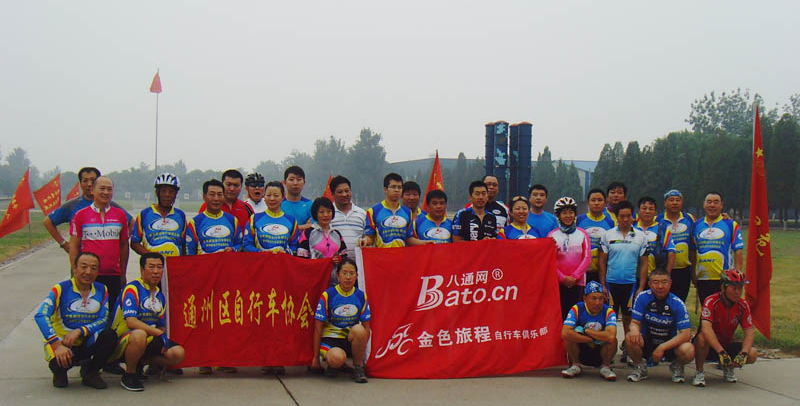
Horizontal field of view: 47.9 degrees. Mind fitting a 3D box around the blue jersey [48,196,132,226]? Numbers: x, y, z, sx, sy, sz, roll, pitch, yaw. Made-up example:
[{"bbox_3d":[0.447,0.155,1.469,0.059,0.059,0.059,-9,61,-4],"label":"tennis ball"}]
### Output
[{"bbox_3d":[-2.781,0.238,8.100,0.740,0.620,0.300,1,0,-14],"label":"blue jersey"}]

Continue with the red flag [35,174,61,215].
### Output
[{"bbox_3d":[-13.689,-0.330,35.000,1.050,1.500,0.250,1,0,-21],"label":"red flag"}]

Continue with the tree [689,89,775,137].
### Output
[{"bbox_3d":[34.941,-4.238,95.000,9.300,14.200,8.500,1,0,20],"label":"tree"}]

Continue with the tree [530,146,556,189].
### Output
[{"bbox_3d":[12.350,-1.720,78.013,2.500,6.510,2.500,1,0,0],"label":"tree"}]

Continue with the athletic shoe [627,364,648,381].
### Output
[{"bbox_3d":[2.223,1.580,8.400,0.110,0.130,0.280,1,0,38],"label":"athletic shoe"}]

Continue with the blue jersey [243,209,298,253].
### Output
[{"bbox_3d":[-1.197,0.354,8.300,0.490,0.600,0.320,1,0,-14],"label":"blue jersey"}]

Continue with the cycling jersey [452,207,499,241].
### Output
[{"bbox_3d":[0.746,0.368,8.850,0.470,0.630,0.290,1,0,-10],"label":"cycling jersey"}]

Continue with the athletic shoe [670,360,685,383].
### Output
[{"bbox_3d":[2.498,1.537,8.100,0.115,0.130,0.280,1,0,7],"label":"athletic shoe"}]

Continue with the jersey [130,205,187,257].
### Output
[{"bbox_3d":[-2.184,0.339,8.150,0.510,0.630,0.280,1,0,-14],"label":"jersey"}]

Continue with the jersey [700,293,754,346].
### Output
[{"bbox_3d":[3.070,1.111,8.450,0.470,0.530,0.360,1,0,-2],"label":"jersey"}]

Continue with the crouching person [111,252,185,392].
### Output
[{"bbox_3d":[-2.067,0.958,7.448,0.580,1.090,0.720,1,0,-24],"label":"crouching person"}]

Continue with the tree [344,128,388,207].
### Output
[{"bbox_3d":[-4.460,-3.858,120.000,6.000,11.800,6.000,1,0,0],"label":"tree"}]

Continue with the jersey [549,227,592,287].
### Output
[{"bbox_3d":[1.660,0.517,8.800,0.440,0.600,0.300,1,0,7],"label":"jersey"}]

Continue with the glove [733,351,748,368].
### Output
[{"bbox_3d":[3.041,1.398,8.050,0.130,0.150,0.100,1,0,11],"label":"glove"}]

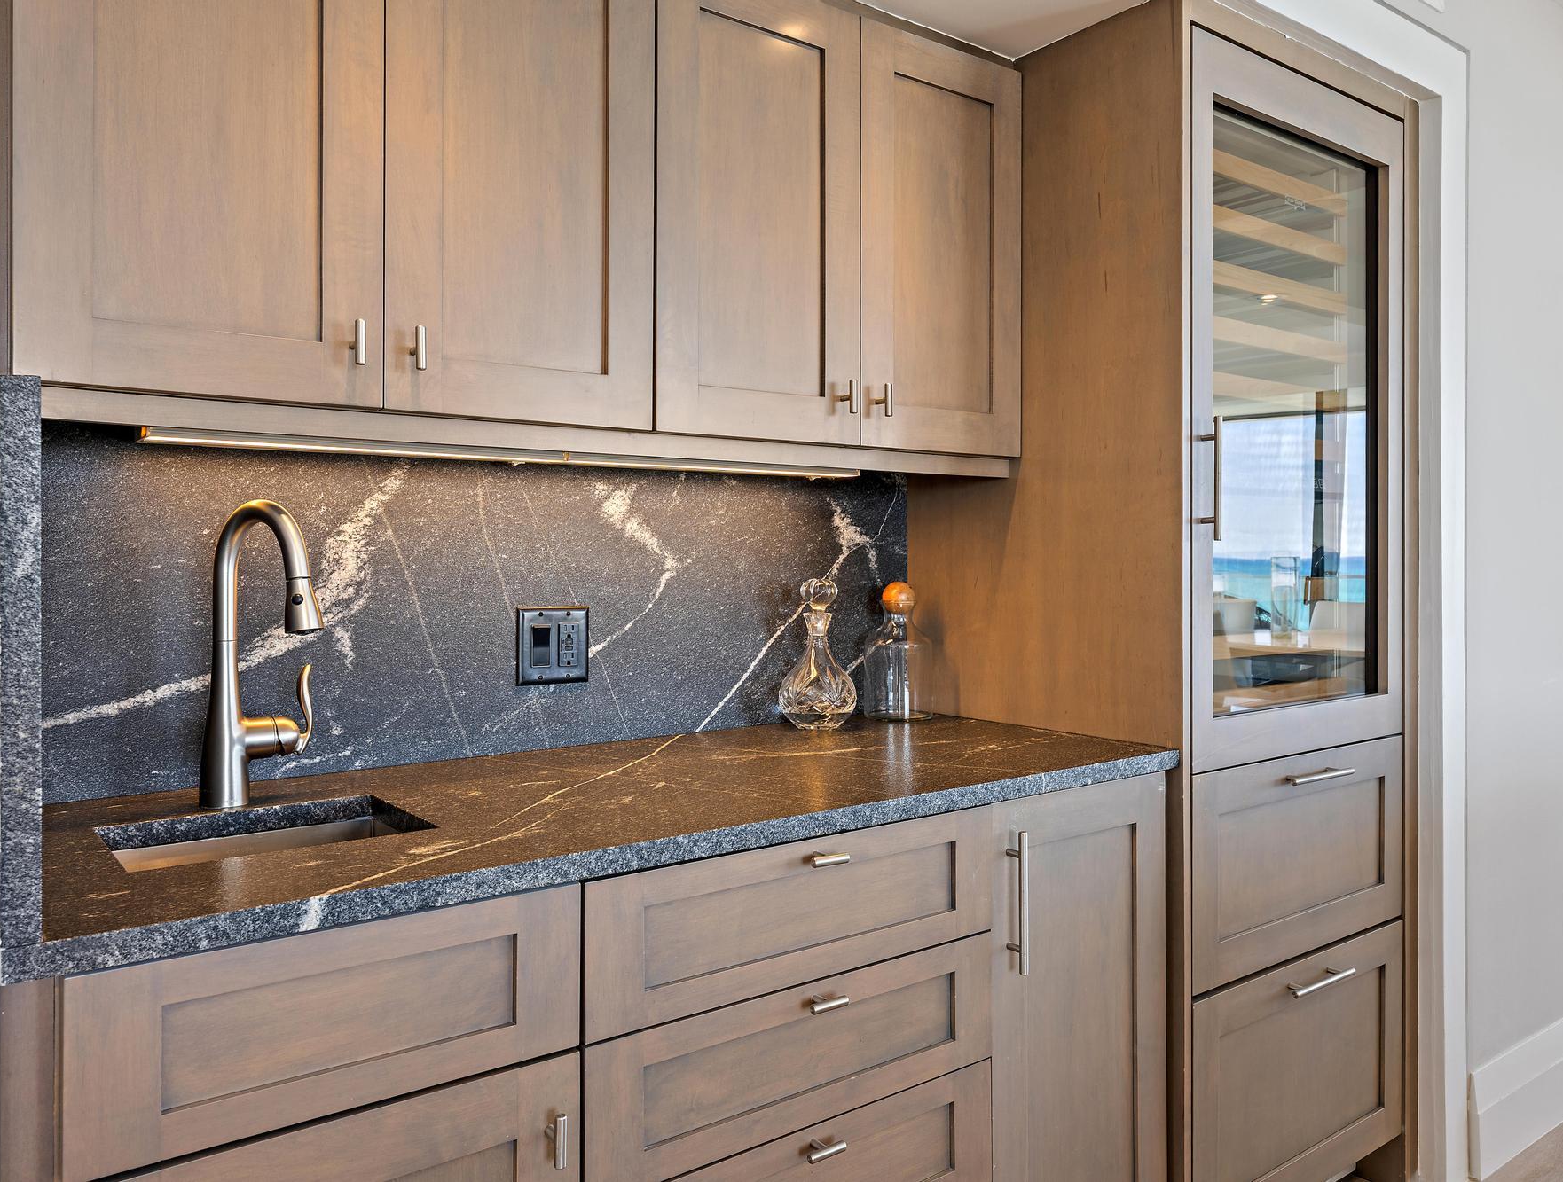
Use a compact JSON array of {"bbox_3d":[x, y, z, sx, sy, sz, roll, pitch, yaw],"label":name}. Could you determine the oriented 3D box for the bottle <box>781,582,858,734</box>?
[{"bbox_3d":[0.065,0.110,2.064,0.137,0.260,0.137,0,1,0],"label":"bottle"}]

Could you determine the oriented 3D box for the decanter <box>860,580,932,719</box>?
[{"bbox_3d":[0.215,0.111,2.179,0.123,0.252,0.123,0,1,0],"label":"decanter"}]

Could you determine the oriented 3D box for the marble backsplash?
[{"bbox_3d":[-0.355,0.014,1.855,1.487,0.464,0.030,-1,1,-37],"label":"marble backsplash"}]

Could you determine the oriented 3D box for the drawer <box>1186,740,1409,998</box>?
[{"bbox_3d":[0.795,0.451,2.178,0.671,0.345,0.420,-1,1,-37],"label":"drawer"}]

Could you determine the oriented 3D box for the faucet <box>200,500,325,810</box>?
[{"bbox_3d":[-0.573,0.076,1.385,0.250,0.361,0.138,0,1,42],"label":"faucet"}]

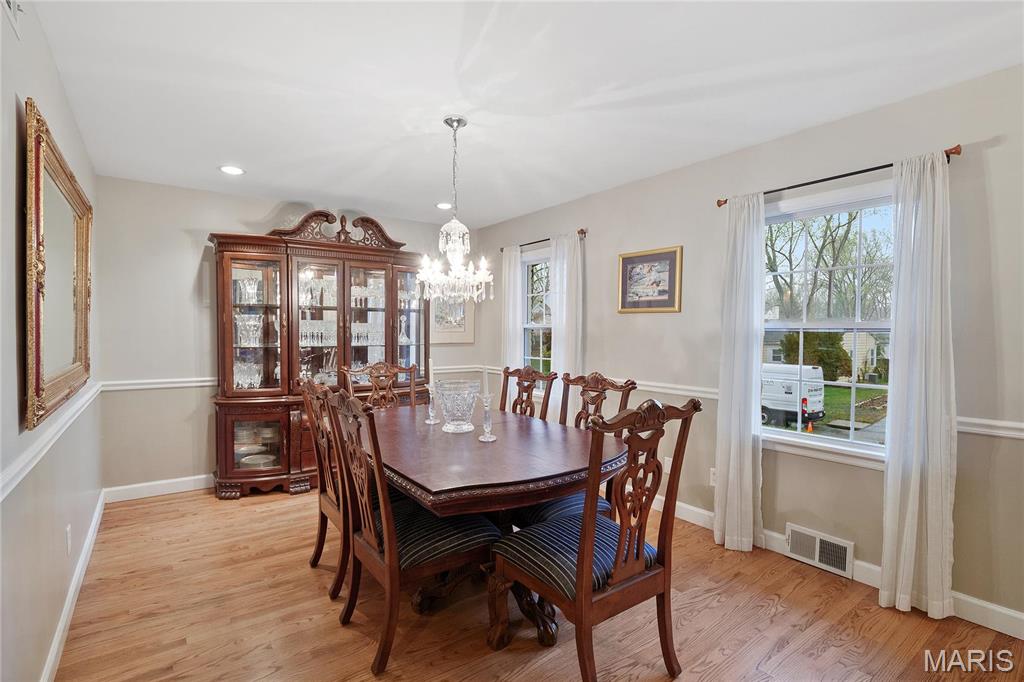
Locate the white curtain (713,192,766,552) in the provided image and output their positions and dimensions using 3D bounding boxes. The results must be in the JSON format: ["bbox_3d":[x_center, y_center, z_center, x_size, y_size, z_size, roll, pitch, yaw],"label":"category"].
[{"bbox_3d":[1.387,0.186,2.793,0.110,2.130,0.290,-1,2,-38],"label":"white curtain"}]

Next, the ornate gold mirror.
[{"bbox_3d":[-1.895,-0.237,1.940,0.060,0.970,1.500,0,1,-38],"label":"ornate gold mirror"}]

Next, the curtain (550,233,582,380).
[{"bbox_3d":[0.466,0.159,3.964,0.110,2.130,0.380,-1,2,-38],"label":"curtain"}]

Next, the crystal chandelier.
[{"bbox_3d":[-0.304,-0.703,2.449,0.420,0.970,0.420,0,1,0],"label":"crystal chandelier"}]

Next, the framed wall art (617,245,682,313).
[{"bbox_3d":[1.014,-0.439,3.369,0.030,0.460,0.550,-1,2,-38],"label":"framed wall art"}]

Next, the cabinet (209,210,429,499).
[{"bbox_3d":[-1.560,0.055,4.047,1.880,2.320,0.530,-1,1,-34],"label":"cabinet"}]

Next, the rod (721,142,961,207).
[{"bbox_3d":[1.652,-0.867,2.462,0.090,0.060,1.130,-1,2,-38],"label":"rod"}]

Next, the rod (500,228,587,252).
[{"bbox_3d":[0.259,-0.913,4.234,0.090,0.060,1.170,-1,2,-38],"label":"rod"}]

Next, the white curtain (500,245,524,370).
[{"bbox_3d":[0.002,0.145,4.553,0.110,2.130,0.340,-1,2,-38],"label":"white curtain"}]

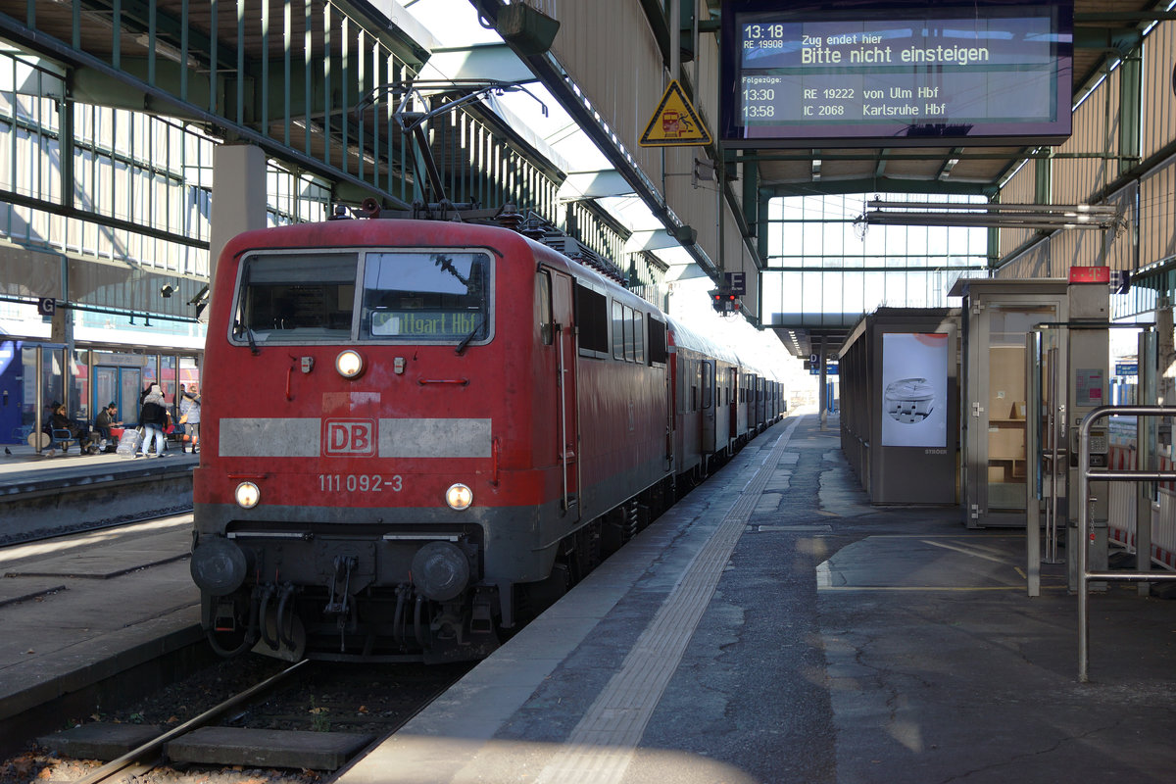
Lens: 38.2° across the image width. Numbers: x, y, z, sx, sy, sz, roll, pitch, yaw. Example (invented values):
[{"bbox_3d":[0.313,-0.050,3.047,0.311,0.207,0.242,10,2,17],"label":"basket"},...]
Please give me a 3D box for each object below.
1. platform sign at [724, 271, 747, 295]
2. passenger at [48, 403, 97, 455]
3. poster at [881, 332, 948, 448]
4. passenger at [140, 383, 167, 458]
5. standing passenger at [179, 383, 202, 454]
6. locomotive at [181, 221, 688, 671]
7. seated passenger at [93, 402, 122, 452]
[{"bbox_3d":[3.480,-2.555,40.000,0.500,0.520,0.100,0,0,7],"label":"platform sign"},{"bbox_3d":[-13.379,0.947,44.000,0.950,1.300,0.600,0,0,7],"label":"passenger"},{"bbox_3d":[4.765,-0.027,24.750,0.950,1.660,0.100,0,0,7],"label":"poster"},{"bbox_3d":[-10.812,0.727,42.300,0.620,1.770,0.500,0,0,14],"label":"passenger"},{"bbox_3d":[-10.445,0.722,44.700,0.600,1.740,0.500,0,0,-9],"label":"standing passenger"},{"bbox_3d":[-0.917,0.336,21.277,3.020,4.150,16.600,0,0,7],"label":"locomotive"},{"bbox_3d":[-12.922,0.965,45.800,0.800,1.300,0.580,0,0,7],"label":"seated passenger"}]

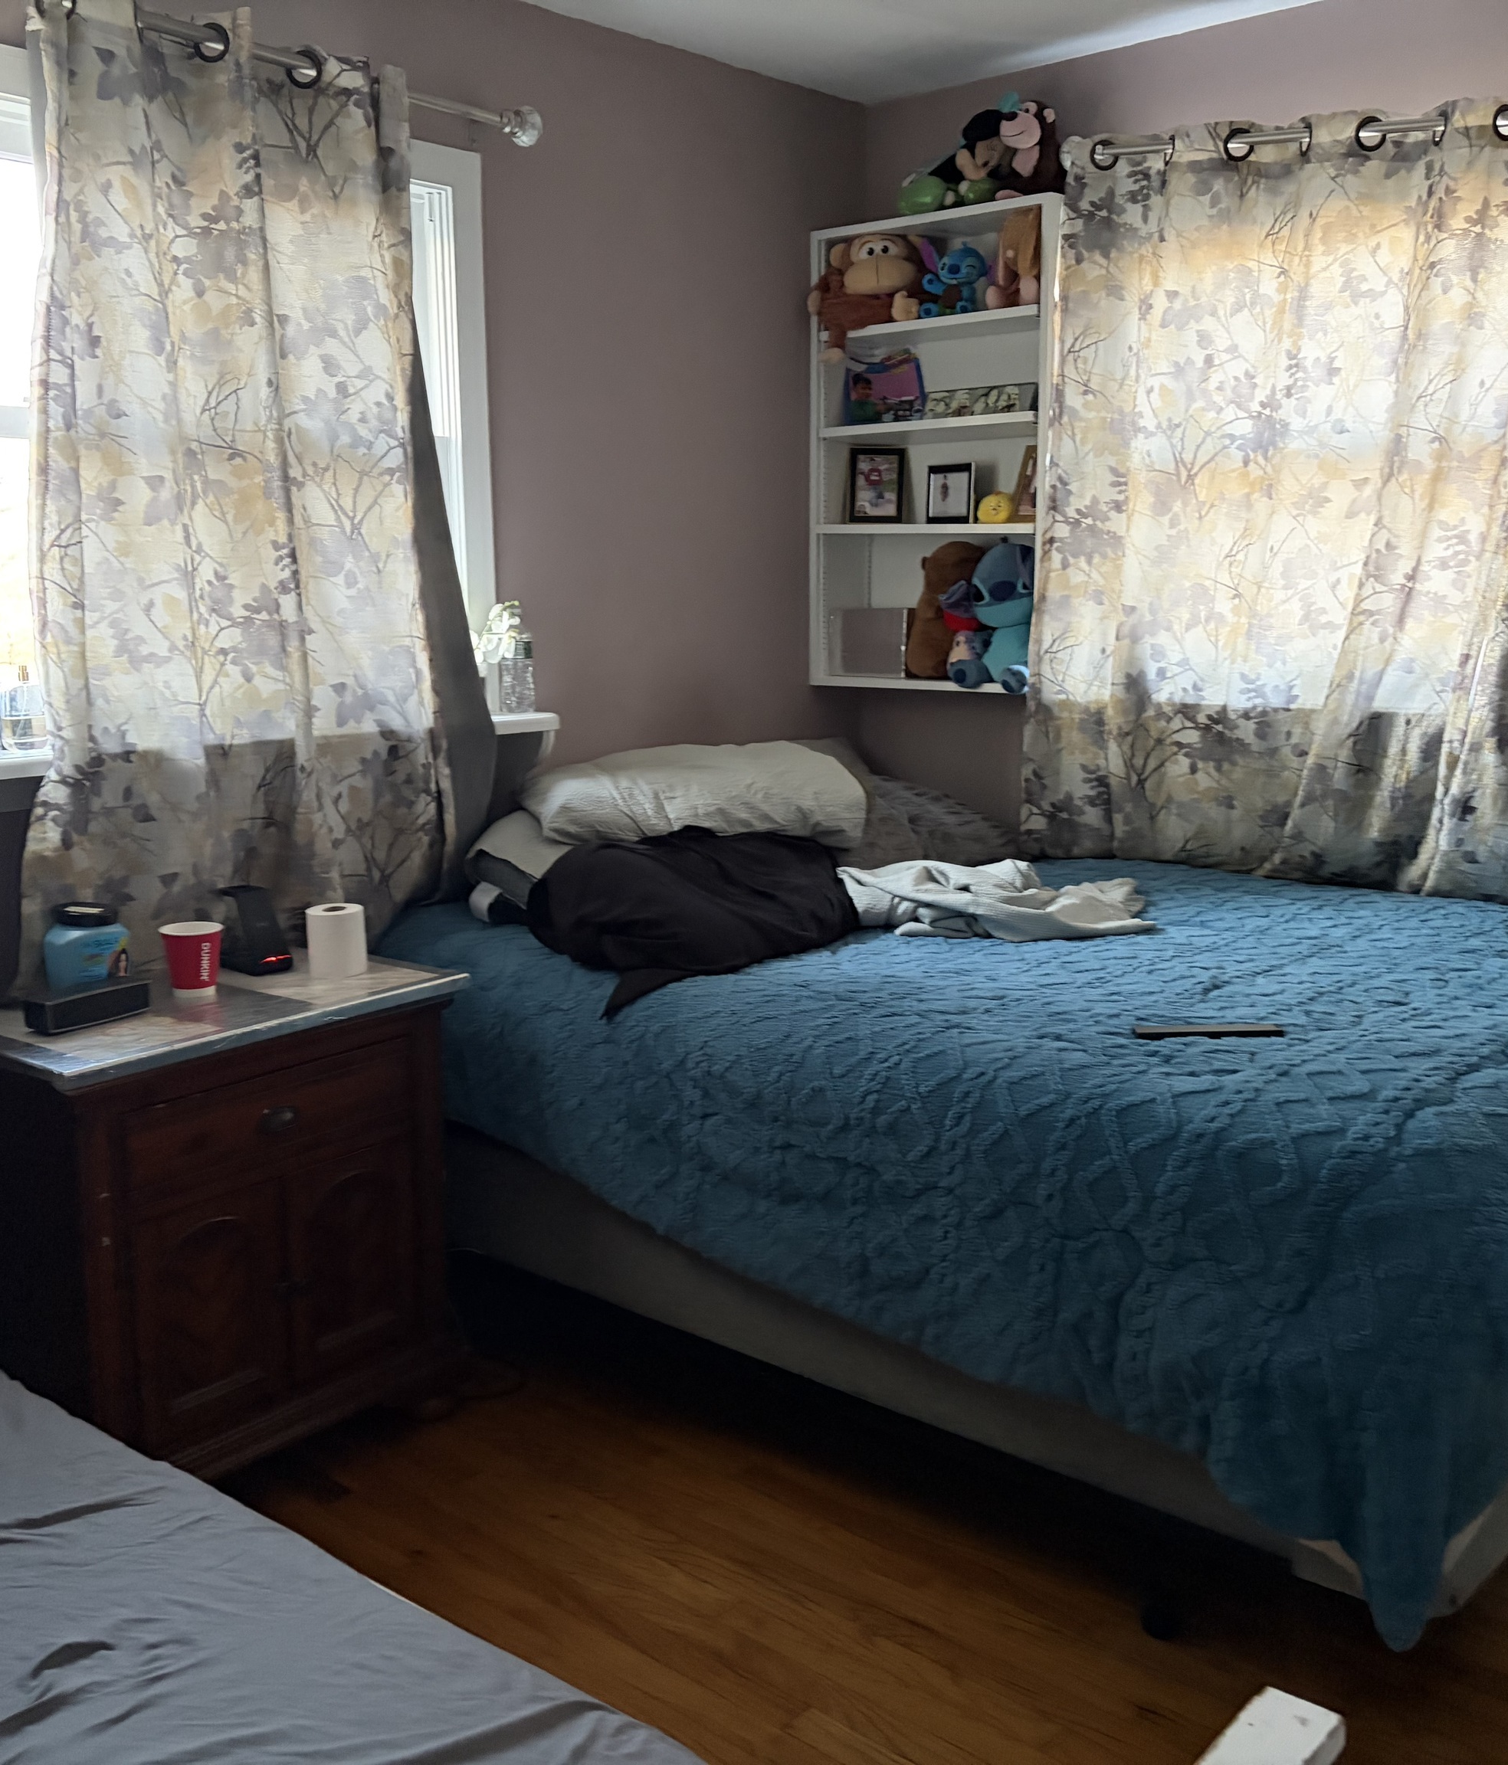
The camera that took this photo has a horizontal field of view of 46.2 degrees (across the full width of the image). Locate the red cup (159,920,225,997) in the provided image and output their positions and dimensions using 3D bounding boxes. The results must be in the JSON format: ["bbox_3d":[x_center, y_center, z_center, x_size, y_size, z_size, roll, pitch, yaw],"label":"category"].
[{"bbox_3d":[-0.854,0.119,2.673,0.093,0.097,0.093,0,10,0],"label":"red cup"}]

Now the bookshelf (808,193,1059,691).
[{"bbox_3d":[0.421,-0.924,3.865,0.613,0.997,0.190,8,13,40],"label":"bookshelf"}]

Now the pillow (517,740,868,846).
[{"bbox_3d":[-0.124,-0.157,3.323,0.650,0.180,0.400,-6,11,-29],"label":"pillow"}]

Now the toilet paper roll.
[{"bbox_3d":[-0.661,0.092,2.801,0.092,0.104,0.092,0,10,0],"label":"toilet paper roll"}]

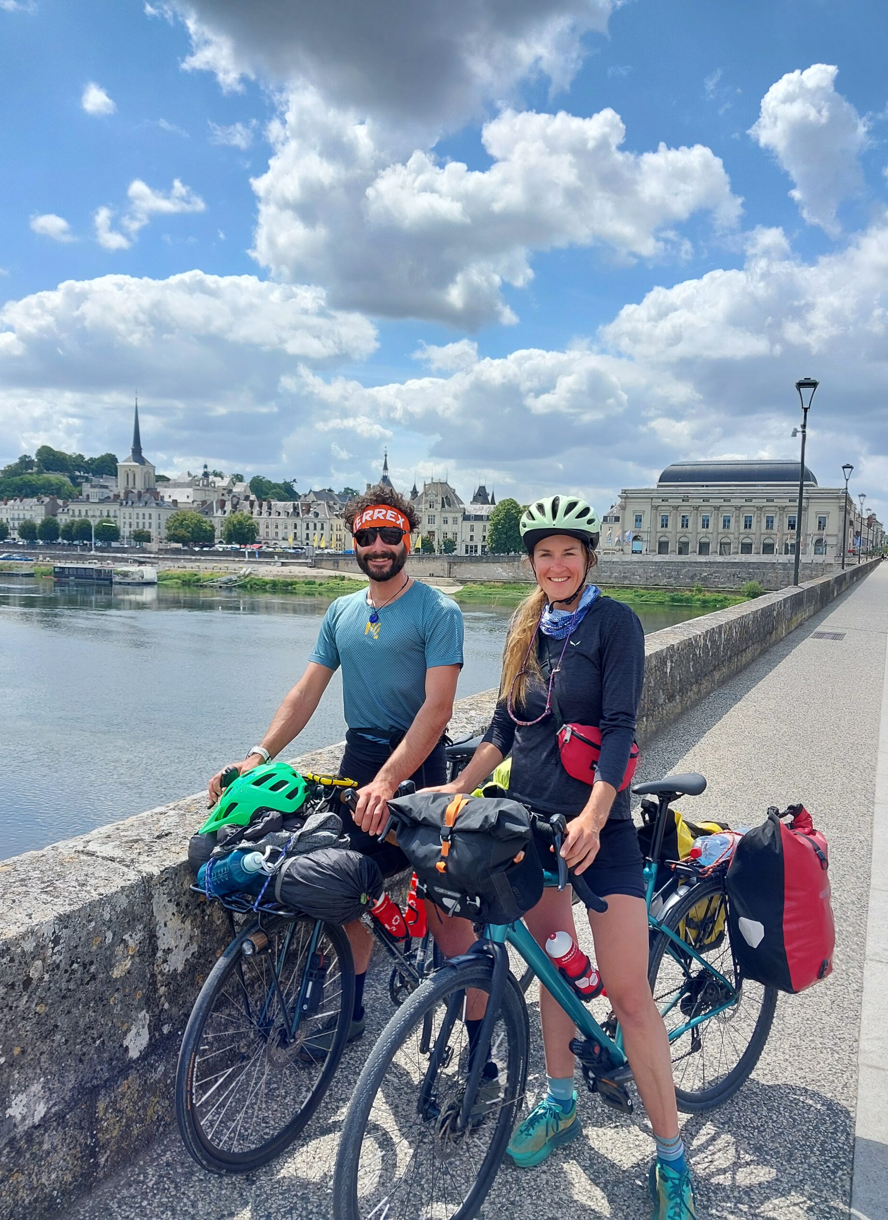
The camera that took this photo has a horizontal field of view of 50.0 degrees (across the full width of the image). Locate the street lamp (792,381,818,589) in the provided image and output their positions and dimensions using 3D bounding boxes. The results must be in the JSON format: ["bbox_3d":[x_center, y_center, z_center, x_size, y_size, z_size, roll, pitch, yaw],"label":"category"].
[{"bbox_3d":[8.430,-2.987,22.419,0.460,4.858,0.460,3,5,25],"label":"street lamp"}]

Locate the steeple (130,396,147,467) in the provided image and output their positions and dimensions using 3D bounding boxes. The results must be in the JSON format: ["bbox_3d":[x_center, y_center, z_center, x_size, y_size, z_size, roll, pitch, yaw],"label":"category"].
[{"bbox_3d":[-138.466,-80.754,430.000,6.800,31.000,6.800,3,4,18],"label":"steeple"}]

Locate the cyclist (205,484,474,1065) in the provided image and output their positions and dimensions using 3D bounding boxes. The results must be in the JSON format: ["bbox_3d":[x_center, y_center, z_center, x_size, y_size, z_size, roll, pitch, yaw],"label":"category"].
[{"bbox_3d":[-0.213,0.555,2.821,0.710,1.830,0.653,4,5,28],"label":"cyclist"}]

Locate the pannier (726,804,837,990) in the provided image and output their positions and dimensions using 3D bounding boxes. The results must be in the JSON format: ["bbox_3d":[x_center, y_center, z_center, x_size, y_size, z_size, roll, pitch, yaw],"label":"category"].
[{"bbox_3d":[0.999,0.825,2.800,0.280,0.500,0.200,-2,0,-36],"label":"pannier"}]

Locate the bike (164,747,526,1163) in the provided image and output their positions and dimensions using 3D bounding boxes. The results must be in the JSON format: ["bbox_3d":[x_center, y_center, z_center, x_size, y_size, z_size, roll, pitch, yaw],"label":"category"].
[{"bbox_3d":[-0.104,0.929,2.948,0.560,1.070,1.770,5,5,39],"label":"bike"}]

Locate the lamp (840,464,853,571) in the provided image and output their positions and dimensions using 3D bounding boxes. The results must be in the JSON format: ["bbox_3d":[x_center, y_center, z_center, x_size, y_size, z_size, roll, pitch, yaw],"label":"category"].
[{"bbox_3d":[18.817,-4.344,44.559,0.460,4.858,0.460,3,5,25],"label":"lamp"}]

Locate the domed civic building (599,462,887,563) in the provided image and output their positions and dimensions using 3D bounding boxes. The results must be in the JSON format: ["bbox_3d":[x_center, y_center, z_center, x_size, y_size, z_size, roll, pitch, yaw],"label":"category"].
[{"bbox_3d":[68.581,-23.800,220.811,48.300,22.500,30.000,3,5,25],"label":"domed civic building"}]

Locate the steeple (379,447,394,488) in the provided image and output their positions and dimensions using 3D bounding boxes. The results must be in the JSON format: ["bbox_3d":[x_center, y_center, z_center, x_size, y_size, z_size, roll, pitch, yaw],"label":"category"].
[{"bbox_3d":[-15.452,-38.056,255.000,3.400,11.000,3.400,3,5,25],"label":"steeple"}]

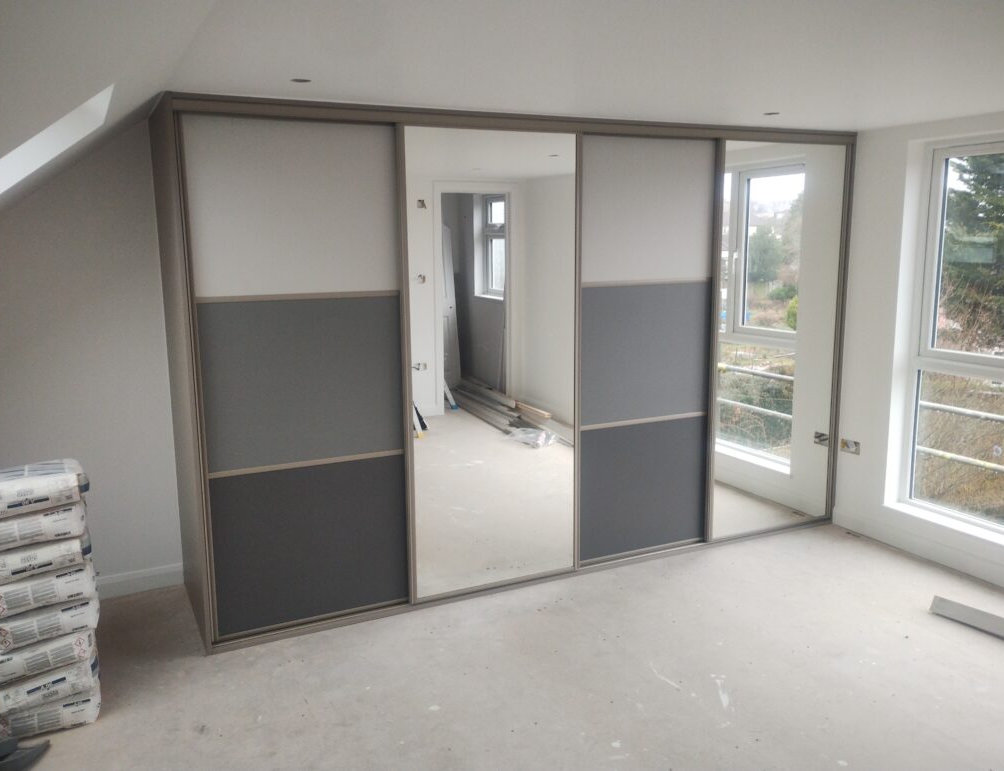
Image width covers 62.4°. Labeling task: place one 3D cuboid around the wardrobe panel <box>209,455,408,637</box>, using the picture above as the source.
[{"bbox_3d":[-0.819,0.684,3.646,0.844,0.686,0.030,-5,11,-25],"label":"wardrobe panel"}]

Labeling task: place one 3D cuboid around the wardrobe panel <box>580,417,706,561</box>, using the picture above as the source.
[{"bbox_3d":[0.750,0.536,4.381,0.784,0.686,0.030,-5,11,-25],"label":"wardrobe panel"}]

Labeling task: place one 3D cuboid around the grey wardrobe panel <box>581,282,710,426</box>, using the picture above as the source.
[{"bbox_3d":[0.742,-0.167,4.258,0.784,0.694,0.030,-5,11,-25],"label":"grey wardrobe panel"}]

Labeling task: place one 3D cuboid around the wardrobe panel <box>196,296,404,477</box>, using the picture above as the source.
[{"bbox_3d":[-0.828,-0.019,3.523,0.844,0.694,0.030,-5,11,-25],"label":"wardrobe panel"}]

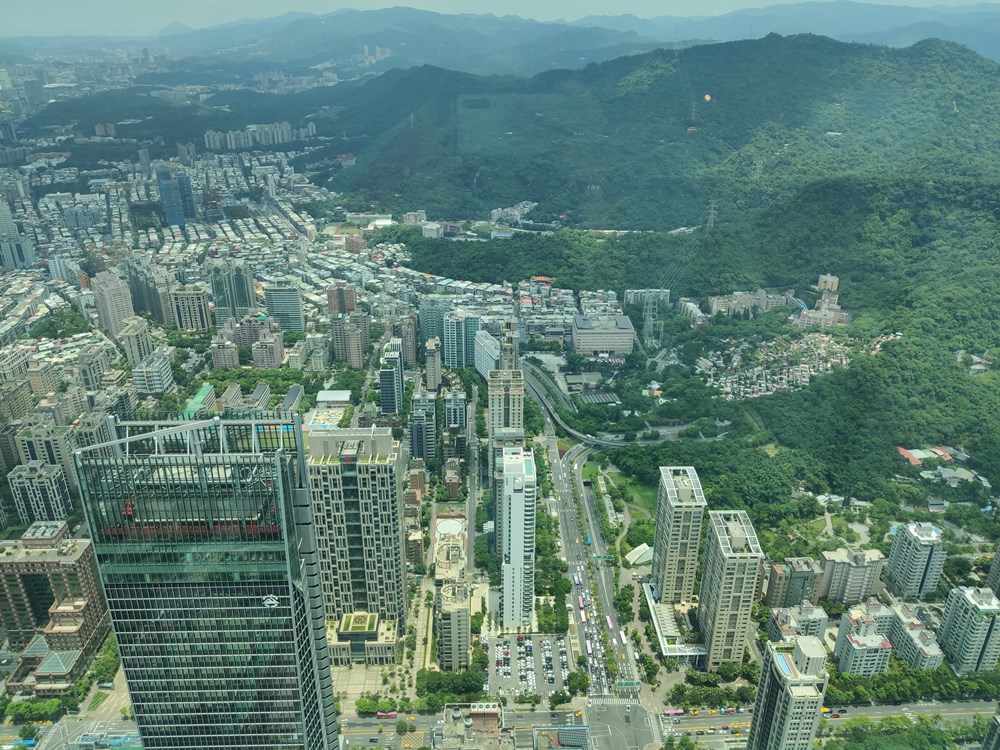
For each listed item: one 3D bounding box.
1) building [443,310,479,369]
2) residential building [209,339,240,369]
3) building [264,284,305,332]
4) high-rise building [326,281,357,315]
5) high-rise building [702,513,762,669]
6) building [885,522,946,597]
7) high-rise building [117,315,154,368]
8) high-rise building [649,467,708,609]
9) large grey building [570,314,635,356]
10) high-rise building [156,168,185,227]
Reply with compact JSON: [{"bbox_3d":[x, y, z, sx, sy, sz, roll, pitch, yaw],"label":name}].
[{"bbox_3d":[-46.800,-43.390,930.090,42.500,70.100,27.700,0,24,0],"label":"building"},{"bbox_3d":[-340.290,-26.870,933.610,26.700,33.600,21.700,0,24,0],"label":"residential building"},{"bbox_3d":[-296.200,-92.570,1042.130,45.600,64.000,20.000,0,25,0],"label":"building"},{"bbox_3d":[-230.900,-112.040,1102.340,37.900,48.300,22.700,0,24,0],"label":"high-rise building"},{"bbox_3d":[149.250,144.080,496.500,22.600,95.000,45.000,1,25,2],"label":"high-rise building"},{"bbox_3d":[302.190,133.690,542.630,26.200,50.000,24.800,0,24,-1],"label":"building"},{"bbox_3d":[-462.660,-40.430,953.230,29.600,43.500,55.300,-2,24,-5],"label":"high-rise building"},{"bbox_3d":[127.770,118.490,542.210,24.300,91.100,49.500,1,24,1],"label":"high-rise building"},{"bbox_3d":[134.460,-52.320,984.050,72.000,36.000,51.000,1,25,0],"label":"large grey building"},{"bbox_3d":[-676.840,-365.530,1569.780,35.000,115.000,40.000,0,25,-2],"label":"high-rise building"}]

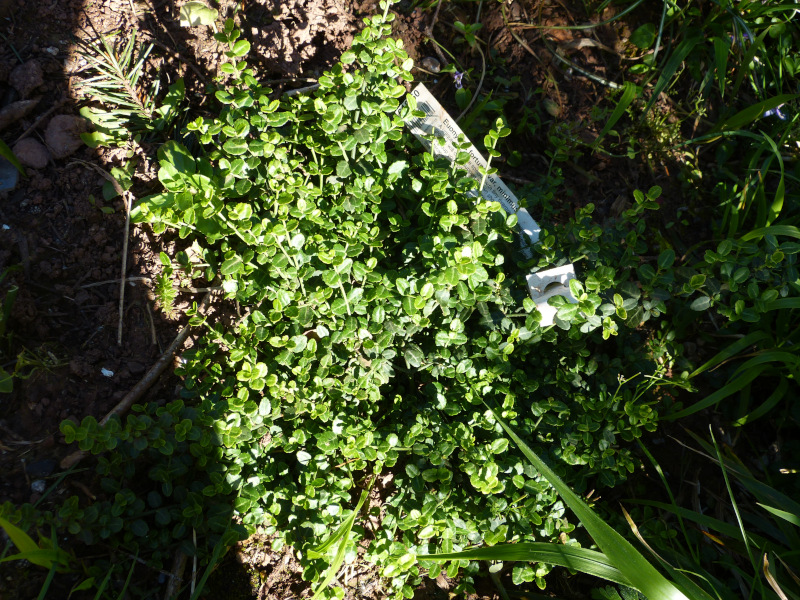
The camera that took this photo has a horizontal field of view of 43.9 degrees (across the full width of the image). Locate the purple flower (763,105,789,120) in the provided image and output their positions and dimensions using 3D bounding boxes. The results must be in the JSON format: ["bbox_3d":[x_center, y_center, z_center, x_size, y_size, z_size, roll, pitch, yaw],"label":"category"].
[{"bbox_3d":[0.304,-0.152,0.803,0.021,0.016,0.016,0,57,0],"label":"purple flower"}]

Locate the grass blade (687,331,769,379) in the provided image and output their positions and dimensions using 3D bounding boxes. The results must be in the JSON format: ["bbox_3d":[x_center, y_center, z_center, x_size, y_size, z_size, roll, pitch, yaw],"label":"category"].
[{"bbox_3d":[0.234,0.039,0.711,0.062,0.012,0.010,-33,57,19],"label":"grass blade"}]

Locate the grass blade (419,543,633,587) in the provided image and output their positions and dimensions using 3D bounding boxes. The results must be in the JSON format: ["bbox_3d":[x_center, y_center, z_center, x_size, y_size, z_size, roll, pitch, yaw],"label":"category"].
[{"bbox_3d":[0.073,0.154,0.582,0.125,0.018,0.018,4,57,5],"label":"grass blade"}]

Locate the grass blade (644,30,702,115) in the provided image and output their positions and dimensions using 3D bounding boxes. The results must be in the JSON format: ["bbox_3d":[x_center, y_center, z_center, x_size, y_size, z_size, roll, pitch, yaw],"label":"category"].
[{"bbox_3d":[0.238,-0.198,0.865,0.014,0.080,0.013,-11,50,-48],"label":"grass blade"}]

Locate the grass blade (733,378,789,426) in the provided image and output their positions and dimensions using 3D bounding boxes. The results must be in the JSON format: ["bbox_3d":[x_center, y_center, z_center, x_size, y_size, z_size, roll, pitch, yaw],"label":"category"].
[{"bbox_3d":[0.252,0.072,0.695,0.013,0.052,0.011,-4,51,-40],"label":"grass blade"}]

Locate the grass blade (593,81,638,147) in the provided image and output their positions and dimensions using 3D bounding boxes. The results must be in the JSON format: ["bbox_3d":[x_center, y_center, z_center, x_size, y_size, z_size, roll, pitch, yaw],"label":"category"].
[{"bbox_3d":[0.184,-0.160,0.850,0.012,0.062,0.013,43,33,24],"label":"grass blade"}]

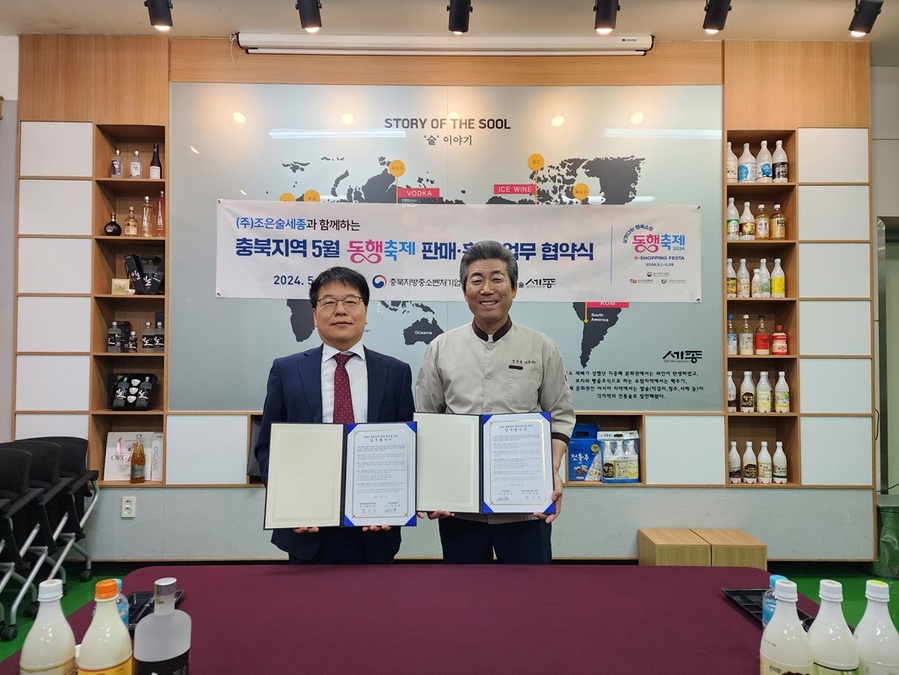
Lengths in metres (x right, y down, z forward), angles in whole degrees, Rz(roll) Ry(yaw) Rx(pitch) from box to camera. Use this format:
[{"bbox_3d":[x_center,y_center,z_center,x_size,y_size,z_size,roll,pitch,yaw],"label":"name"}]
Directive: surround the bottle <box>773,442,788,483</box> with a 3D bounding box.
[{"bbox_3d":[2.045,0.770,3.692,0.076,0.250,0.076,0,-1,-1],"label":"bottle"}]

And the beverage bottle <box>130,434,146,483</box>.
[{"bbox_3d":[-1.901,0.739,3.646,0.080,0.290,0.080,1,-1,-21],"label":"beverage bottle"}]

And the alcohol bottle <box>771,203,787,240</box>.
[{"bbox_3d":[2.045,-0.706,3.714,0.077,0.238,0.077,0,-1,-1],"label":"alcohol bottle"}]

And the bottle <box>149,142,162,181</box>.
[{"bbox_3d":[-1.793,-1.066,3.656,0.065,0.231,0.065,0,-1,-1],"label":"bottle"}]

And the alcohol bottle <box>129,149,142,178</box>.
[{"bbox_3d":[-1.971,-1.077,3.760,0.070,0.192,0.068,0,-1,-1],"label":"alcohol bottle"}]

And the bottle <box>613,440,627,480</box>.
[{"bbox_3d":[1.067,0.764,3.730,0.079,0.254,0.079,0,-1,-1],"label":"bottle"}]

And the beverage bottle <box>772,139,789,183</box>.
[{"bbox_3d":[2.103,-1.108,3.798,0.086,0.286,0.086,0,-1,-1],"label":"beverage bottle"}]

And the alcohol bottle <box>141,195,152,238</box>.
[{"bbox_3d":[-1.897,-0.750,3.754,0.062,0.273,0.060,0,-1,-1],"label":"alcohol bottle"}]

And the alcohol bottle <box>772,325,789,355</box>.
[{"bbox_3d":[2.062,0.016,3.725,0.083,0.187,0.083,0,-1,-1],"label":"alcohol bottle"}]

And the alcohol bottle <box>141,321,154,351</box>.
[{"bbox_3d":[-1.855,-0.004,3.679,0.076,0.190,0.060,0,-1,-1],"label":"alcohol bottle"}]

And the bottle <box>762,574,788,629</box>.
[{"bbox_3d":[0.669,0.582,1.210,0.062,0.175,0.062,0,-1,-1],"label":"bottle"}]

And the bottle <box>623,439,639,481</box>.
[{"bbox_3d":[1.128,0.757,3.703,0.077,0.258,0.077,0,-1,-1],"label":"bottle"}]

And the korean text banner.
[{"bbox_3d":[0.061,-0.531,3.704,3.000,0.600,0.020,0,-1,-1],"label":"korean text banner"}]

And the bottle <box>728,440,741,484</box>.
[{"bbox_3d":[1.758,0.769,3.688,0.076,0.251,0.076,0,-1,-1],"label":"bottle"}]

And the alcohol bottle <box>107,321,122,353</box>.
[{"bbox_3d":[-2.088,-0.004,3.732,0.074,0.198,0.074,0,-1,-1],"label":"alcohol bottle"}]

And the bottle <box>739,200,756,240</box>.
[{"bbox_3d":[1.889,-0.730,3.788,0.083,0.259,0.083,0,-1,-1],"label":"bottle"}]

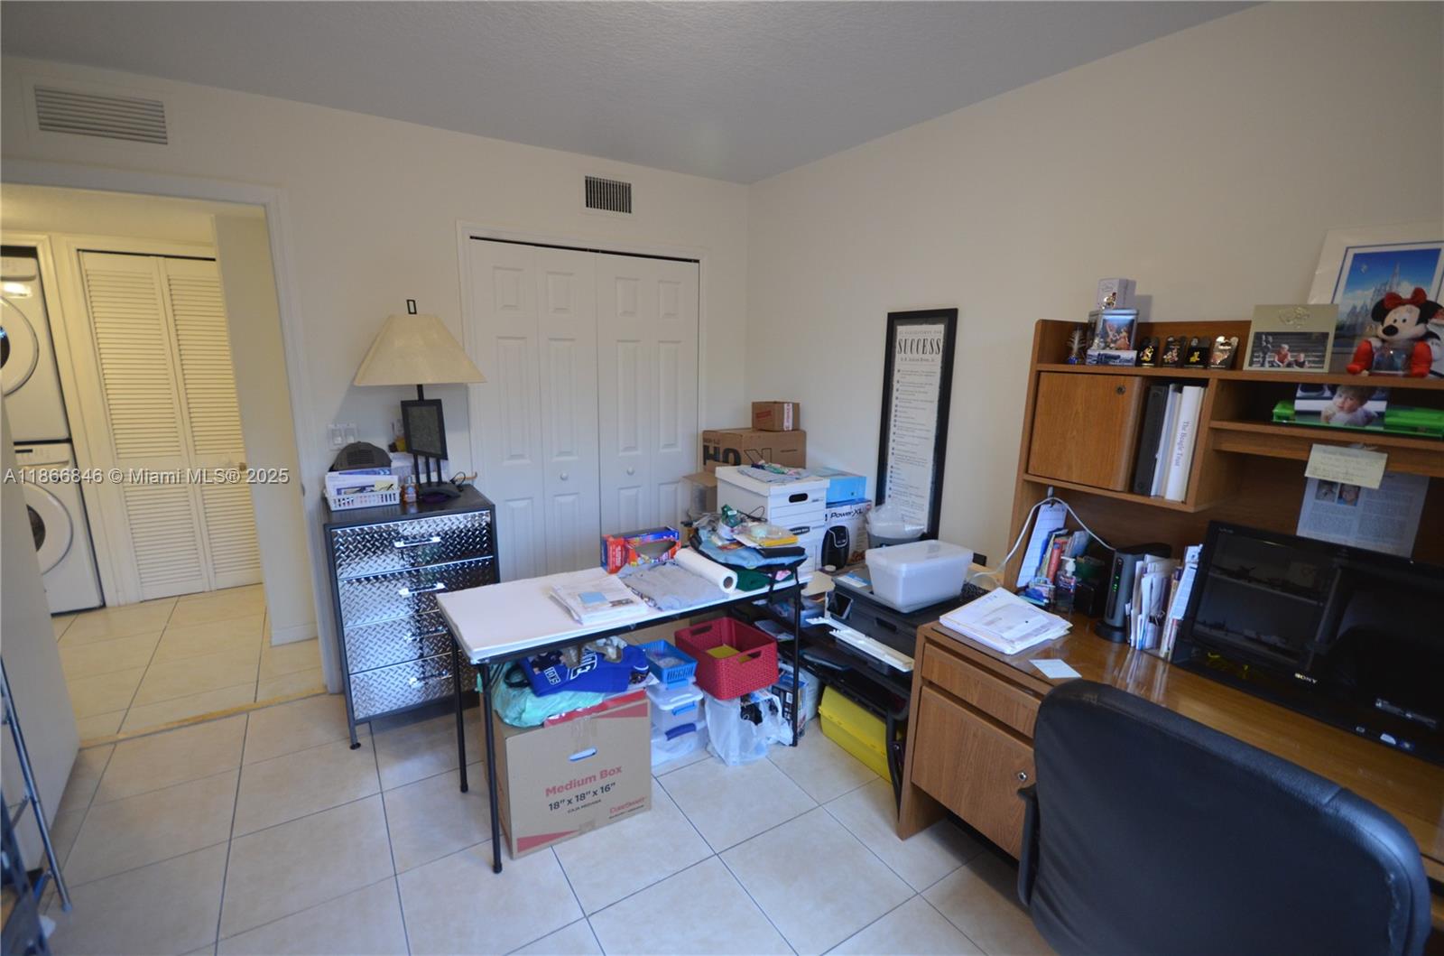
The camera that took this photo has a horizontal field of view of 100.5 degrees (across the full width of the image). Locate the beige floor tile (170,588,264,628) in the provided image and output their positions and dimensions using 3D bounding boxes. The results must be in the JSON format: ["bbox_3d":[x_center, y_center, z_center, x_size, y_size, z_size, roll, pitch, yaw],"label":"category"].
[{"bbox_3d":[-2.983,0.775,3.556,0.435,0.010,0.450,-7,15,-32],"label":"beige floor tile"}]

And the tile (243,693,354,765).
[{"bbox_3d":[-1.726,1.027,2.506,0.415,0.010,0.400,-7,15,-32],"label":"tile"}]

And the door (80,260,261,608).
[{"bbox_3d":[-3.221,-0.265,3.594,0.620,2.000,0.035,-6,14,-32],"label":"door"}]

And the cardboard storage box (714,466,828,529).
[{"bbox_3d":[0.214,0.113,2.638,0.315,0.255,0.400,-6,13,-32],"label":"cardboard storage box"}]

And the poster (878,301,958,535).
[{"bbox_3d":[0.819,-0.212,2.570,0.025,0.970,0.353,-6,13,-32],"label":"poster"}]

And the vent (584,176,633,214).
[{"bbox_3d":[-0.560,-1.415,3.007,0.245,0.143,0.020,-6,13,-32],"label":"vent"}]

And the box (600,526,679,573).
[{"bbox_3d":[-0.324,0.277,2.365,0.300,0.135,0.090,-6,14,-32],"label":"box"}]

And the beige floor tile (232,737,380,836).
[{"bbox_3d":[-1.496,1.097,2.180,0.422,0.010,0.400,-7,14,-34],"label":"beige floor tile"}]

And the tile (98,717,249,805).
[{"bbox_3d":[-2.085,1.064,2.298,0.410,0.010,0.395,-7,15,-32],"label":"tile"}]

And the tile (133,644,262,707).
[{"bbox_3d":[-2.488,0.937,2.875,0.435,0.012,0.435,-6,13,-34],"label":"tile"}]

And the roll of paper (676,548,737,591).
[{"bbox_3d":[-0.053,0.331,2.246,0.080,0.080,0.330,-5,13,-28],"label":"roll of paper"}]

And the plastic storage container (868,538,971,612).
[{"bbox_3d":[0.732,0.359,2.244,0.360,0.174,0.190,-5,14,-28],"label":"plastic storage container"}]

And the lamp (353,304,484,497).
[{"bbox_3d":[-1.234,-0.315,2.499,0.440,0.820,0.340,-6,13,-32],"label":"lamp"}]

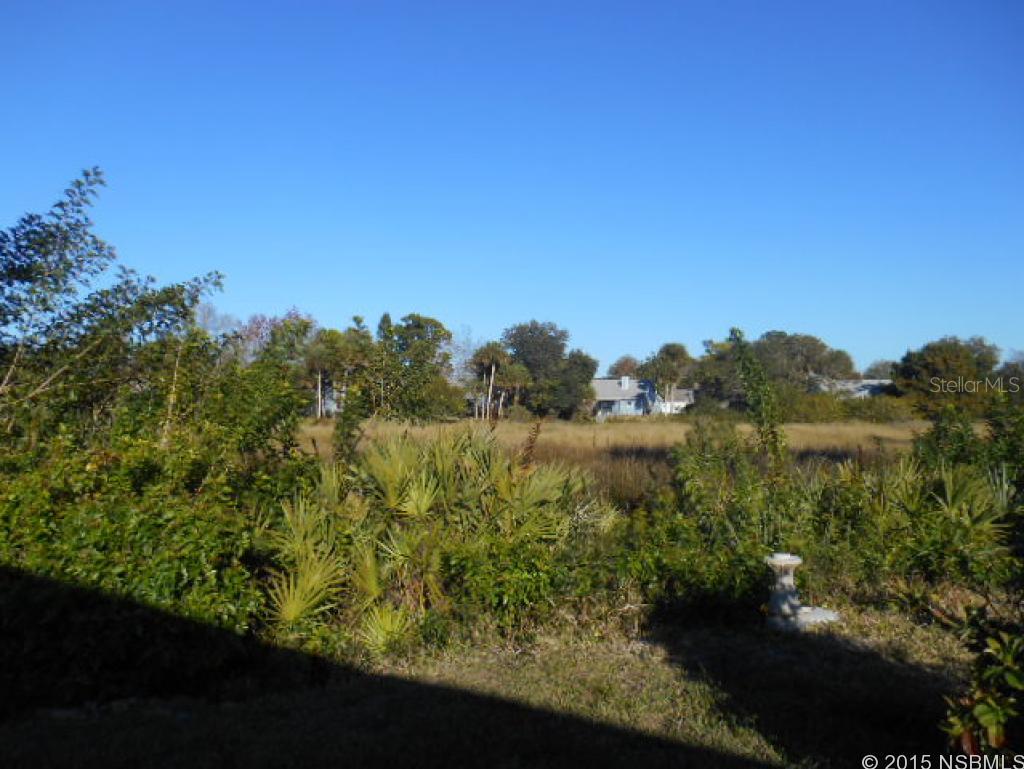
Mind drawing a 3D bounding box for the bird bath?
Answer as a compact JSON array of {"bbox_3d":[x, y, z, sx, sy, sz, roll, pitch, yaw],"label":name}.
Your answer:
[{"bbox_3d":[2.160,1.540,5.750,0.520,0.500,0.470,-1,-2,20],"label":"bird bath"}]

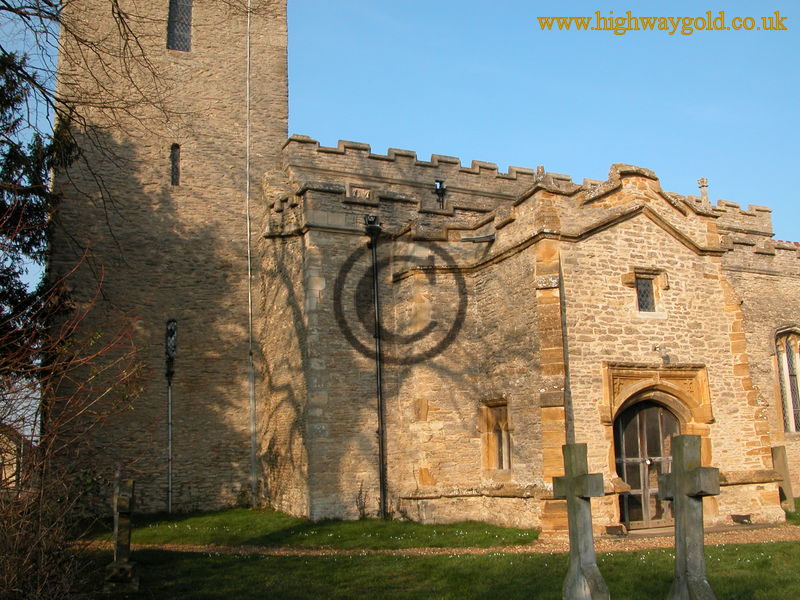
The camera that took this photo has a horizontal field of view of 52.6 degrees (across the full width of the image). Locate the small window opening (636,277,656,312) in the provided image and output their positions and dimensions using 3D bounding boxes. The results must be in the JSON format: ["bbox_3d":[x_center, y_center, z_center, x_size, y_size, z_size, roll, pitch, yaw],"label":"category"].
[{"bbox_3d":[4.434,-0.076,14.760,0.414,0.628,0.200,2,-11,-24],"label":"small window opening"}]

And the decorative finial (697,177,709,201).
[{"bbox_3d":[5.991,-2.192,15.994,0.220,0.505,0.220,2,-11,-24],"label":"decorative finial"}]

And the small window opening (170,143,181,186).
[{"bbox_3d":[-4.831,-2.861,17.352,0.199,0.947,0.200,3,-11,-27],"label":"small window opening"}]

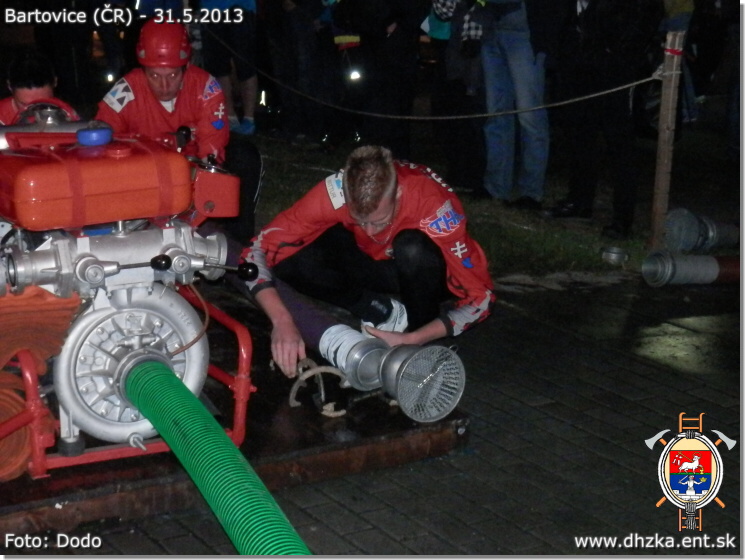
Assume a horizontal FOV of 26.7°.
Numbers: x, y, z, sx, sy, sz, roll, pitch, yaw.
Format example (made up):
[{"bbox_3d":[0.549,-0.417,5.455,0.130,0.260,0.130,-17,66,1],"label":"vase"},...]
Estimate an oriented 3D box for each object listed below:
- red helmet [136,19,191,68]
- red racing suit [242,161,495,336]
[{"bbox_3d":[-0.791,-0.895,5.950,0.210,0.180,0.265,0,26,-8],"label":"red helmet"},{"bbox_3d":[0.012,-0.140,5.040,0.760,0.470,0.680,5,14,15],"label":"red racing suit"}]

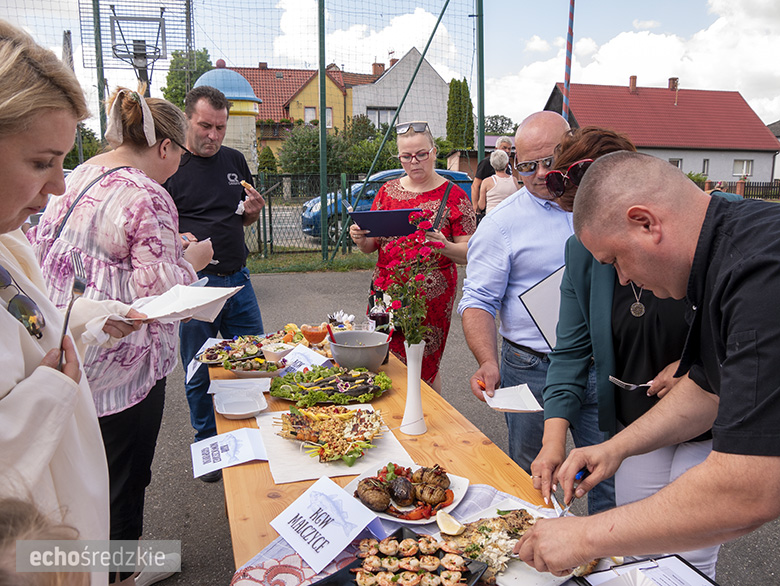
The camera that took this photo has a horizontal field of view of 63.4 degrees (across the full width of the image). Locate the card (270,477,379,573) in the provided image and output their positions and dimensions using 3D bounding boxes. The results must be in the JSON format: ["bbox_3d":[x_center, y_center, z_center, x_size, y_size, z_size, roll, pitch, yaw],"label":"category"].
[{"bbox_3d":[-0.127,0.451,1.278,0.160,0.080,0.208,-8,14,-35],"label":"card"}]

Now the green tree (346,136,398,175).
[{"bbox_3d":[-0.728,-5.962,29.912,2.700,2.824,2.430,0,11,-1],"label":"green tree"}]

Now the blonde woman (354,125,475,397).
[{"bbox_3d":[0.116,0.106,2.757,0.540,1.670,0.460,2,12,11],"label":"blonde woman"}]

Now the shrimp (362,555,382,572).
[{"bbox_3d":[-0.032,0.488,1.139,0.038,0.022,0.031,-1,12,0],"label":"shrimp"}]

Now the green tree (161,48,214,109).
[{"bbox_3d":[-9.808,-8.300,30.970,2.800,6.990,2.800,-3,12,-17],"label":"green tree"}]

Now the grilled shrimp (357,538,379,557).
[{"bbox_3d":[-0.042,0.476,1.177,0.038,0.018,0.038,0,11,0],"label":"grilled shrimp"}]

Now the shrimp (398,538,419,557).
[{"bbox_3d":[0.035,0.478,1.185,0.037,0.022,0.032,-1,12,0],"label":"shrimp"}]

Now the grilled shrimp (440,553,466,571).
[{"bbox_3d":[0.115,0.485,1.141,0.047,0.021,0.030,1,11,6],"label":"grilled shrimp"}]

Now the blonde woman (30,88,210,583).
[{"bbox_3d":[-0.910,0.201,2.203,0.450,1.700,0.520,-11,16,-43],"label":"blonde woman"}]

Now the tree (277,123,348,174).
[{"bbox_3d":[-3.627,-6.184,29.867,3.300,3.279,2.970,-1,11,-7],"label":"tree"}]

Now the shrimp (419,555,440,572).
[{"bbox_3d":[0.071,0.487,1.135,0.041,0.021,0.030,1,11,6],"label":"shrimp"}]

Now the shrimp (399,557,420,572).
[{"bbox_3d":[0.035,0.488,1.135,0.040,0.022,0.029,-1,12,0],"label":"shrimp"}]

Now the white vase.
[{"bbox_3d":[0.069,0.263,1.755,0.076,0.255,0.076,0,11,0],"label":"white vase"}]

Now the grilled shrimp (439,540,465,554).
[{"bbox_3d":[0.115,0.477,1.183,0.049,0.019,0.025,1,11,6],"label":"grilled shrimp"}]

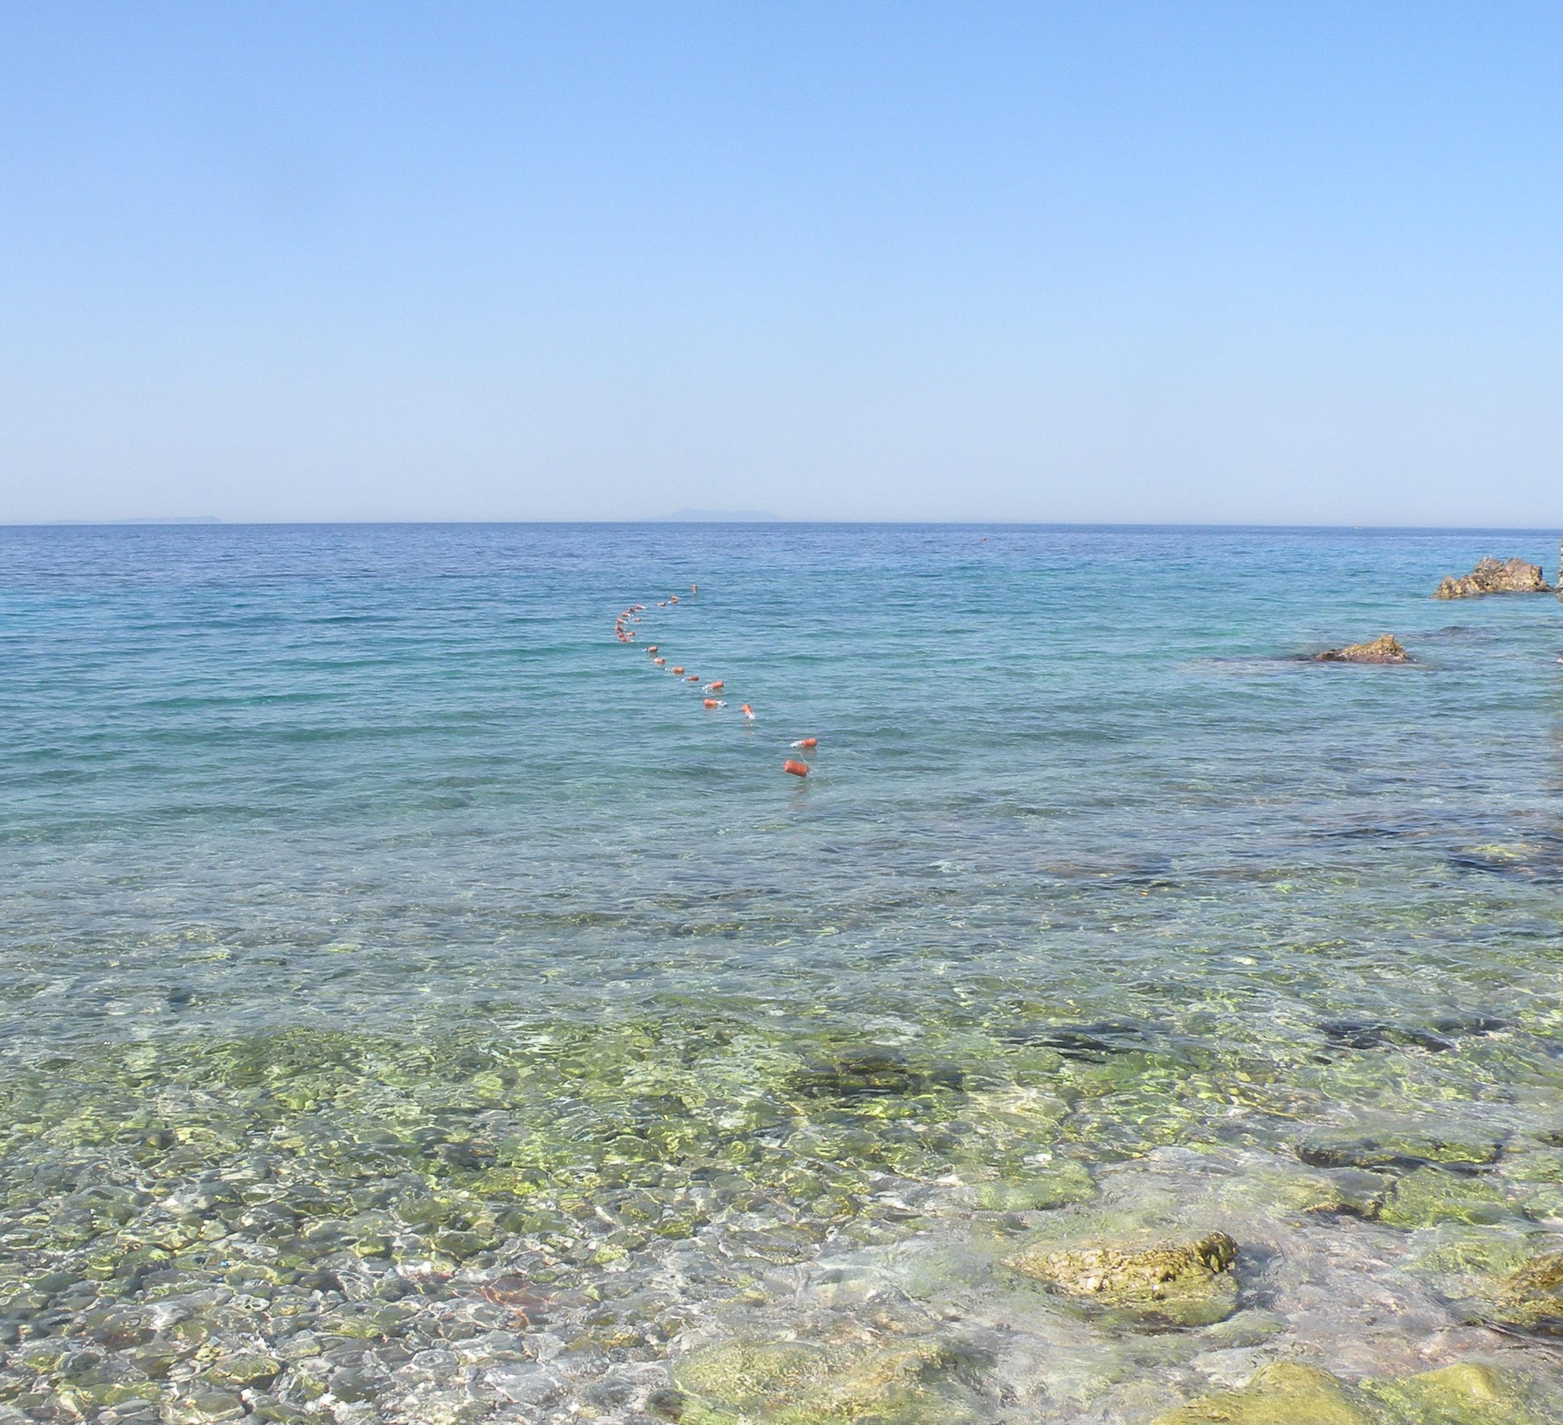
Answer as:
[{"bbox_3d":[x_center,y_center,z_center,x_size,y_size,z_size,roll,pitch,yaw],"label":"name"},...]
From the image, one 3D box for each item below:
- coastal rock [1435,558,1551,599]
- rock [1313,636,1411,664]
[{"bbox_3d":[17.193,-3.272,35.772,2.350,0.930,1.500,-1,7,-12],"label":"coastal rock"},{"bbox_3d":[7.169,-0.790,18.165,1.020,0.330,0.700,0,7,0],"label":"rock"}]

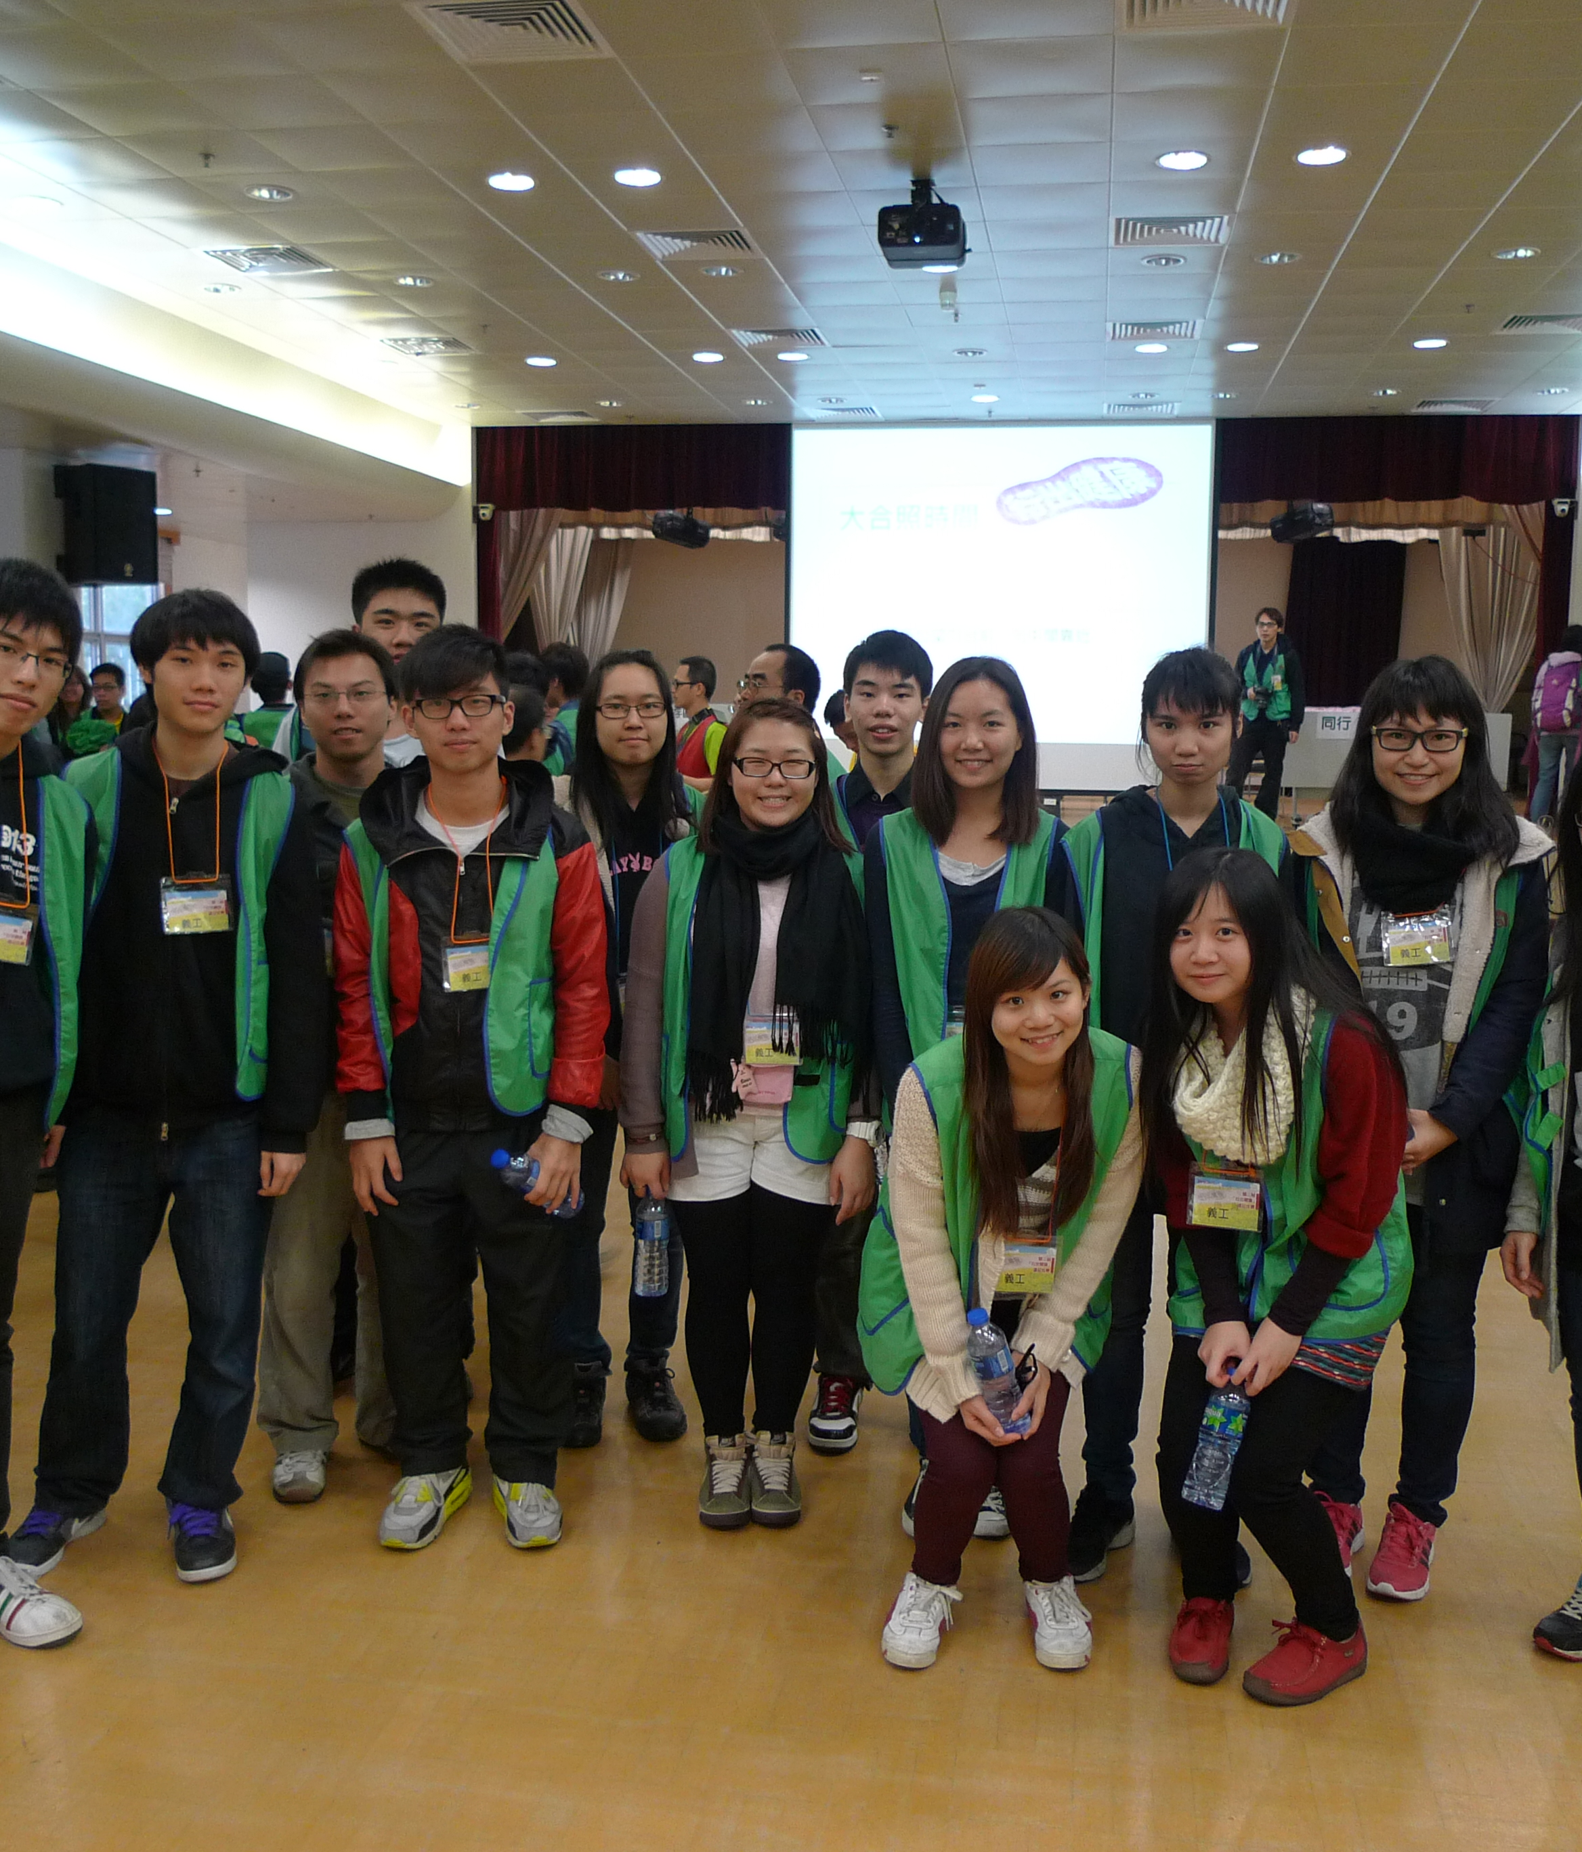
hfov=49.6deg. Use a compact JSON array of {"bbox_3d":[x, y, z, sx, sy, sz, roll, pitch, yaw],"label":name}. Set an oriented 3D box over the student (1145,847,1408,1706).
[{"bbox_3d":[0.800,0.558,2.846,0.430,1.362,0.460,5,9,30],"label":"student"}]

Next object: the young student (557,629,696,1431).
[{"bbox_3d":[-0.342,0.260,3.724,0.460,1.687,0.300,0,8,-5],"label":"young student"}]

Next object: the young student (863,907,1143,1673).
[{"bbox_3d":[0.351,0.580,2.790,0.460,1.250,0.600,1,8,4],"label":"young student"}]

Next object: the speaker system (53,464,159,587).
[{"bbox_3d":[-4.553,-2.667,11.458,0.385,0.745,0.466,7,10,34],"label":"speaker system"}]

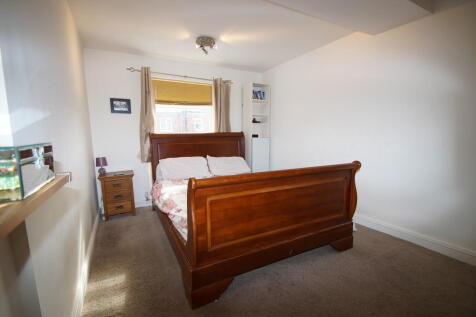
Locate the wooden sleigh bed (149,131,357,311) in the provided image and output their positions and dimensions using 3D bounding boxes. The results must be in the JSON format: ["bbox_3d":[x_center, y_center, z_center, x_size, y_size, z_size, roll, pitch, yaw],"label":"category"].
[{"bbox_3d":[-0.075,0.259,2.583,1.700,1.210,2.310,-3,6,-28],"label":"wooden sleigh bed"}]

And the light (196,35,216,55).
[{"bbox_3d":[-0.434,-1.488,2.632,0.280,0.170,0.280,0,5,0],"label":"light"}]

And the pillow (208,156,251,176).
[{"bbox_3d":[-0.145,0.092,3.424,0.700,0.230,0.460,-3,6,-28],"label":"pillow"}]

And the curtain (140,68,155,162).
[{"bbox_3d":[-1.425,-0.670,3.127,0.200,1.460,0.100,-3,6,-30],"label":"curtain"}]

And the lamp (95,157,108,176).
[{"bbox_3d":[-1.921,0.110,2.803,0.130,0.260,0.130,-3,6,-30],"label":"lamp"}]

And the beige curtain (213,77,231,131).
[{"bbox_3d":[-0.299,-0.735,3.782,0.340,1.460,0.110,-3,6,-30],"label":"beige curtain"}]

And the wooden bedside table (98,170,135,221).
[{"bbox_3d":[-1.763,0.529,2.930,0.420,0.610,0.350,-3,6,-30],"label":"wooden bedside table"}]

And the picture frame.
[{"bbox_3d":[-1.761,-0.783,2.999,0.265,0.210,0.025,-3,6,-30],"label":"picture frame"}]

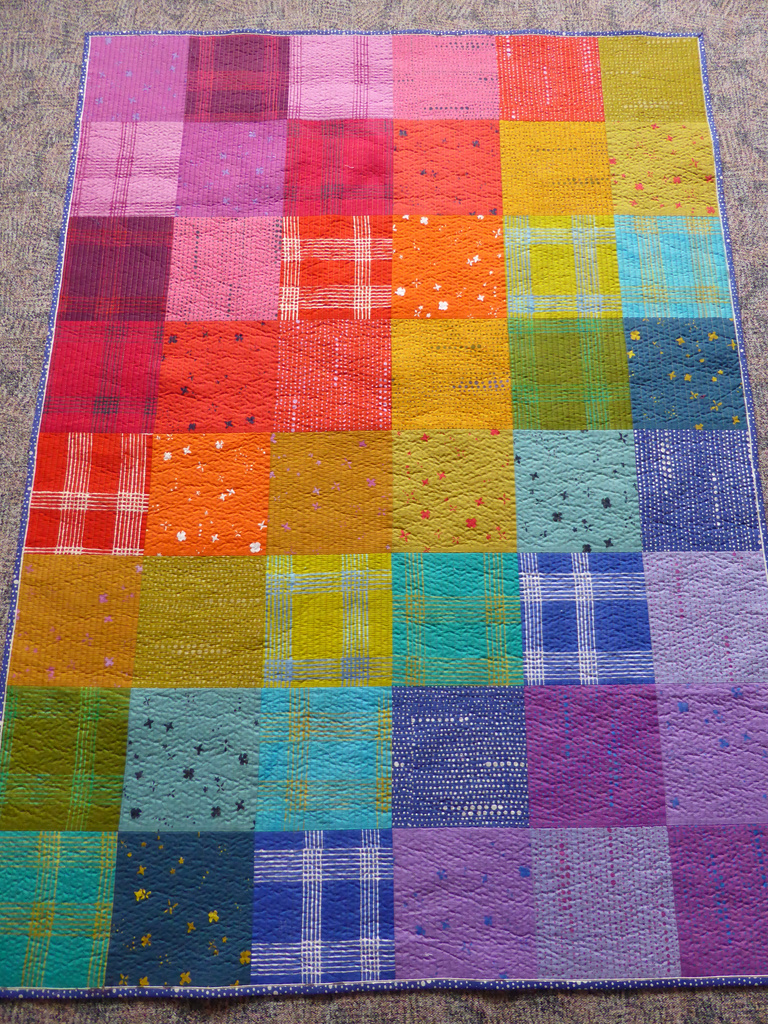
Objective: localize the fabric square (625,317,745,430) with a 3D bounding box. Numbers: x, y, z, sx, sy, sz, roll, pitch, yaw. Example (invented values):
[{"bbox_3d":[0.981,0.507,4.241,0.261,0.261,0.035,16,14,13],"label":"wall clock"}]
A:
[{"bbox_3d":[0.527,-0.242,1.300,0.195,0.010,0.213,0,75,1],"label":"fabric square"}]

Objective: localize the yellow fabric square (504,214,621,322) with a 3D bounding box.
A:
[{"bbox_3d":[0.369,-0.507,1.535,0.234,0.010,0.242,0,76,1],"label":"yellow fabric square"}]

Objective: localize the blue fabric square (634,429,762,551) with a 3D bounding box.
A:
[{"bbox_3d":[0.600,-0.042,1.422,0.224,0.012,0.241,0,75,0],"label":"blue fabric square"}]

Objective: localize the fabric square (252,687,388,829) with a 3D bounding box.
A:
[{"bbox_3d":[-0.097,0.406,1.223,0.221,0.012,0.225,0,76,0],"label":"fabric square"}]

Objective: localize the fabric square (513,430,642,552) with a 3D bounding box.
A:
[{"bbox_3d":[0.369,-0.041,1.415,0.233,0.010,0.242,0,76,1],"label":"fabric square"}]

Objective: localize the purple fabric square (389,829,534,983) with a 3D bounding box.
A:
[{"bbox_3d":[0.134,0.655,1.243,0.235,0.012,0.230,0,75,0],"label":"purple fabric square"}]

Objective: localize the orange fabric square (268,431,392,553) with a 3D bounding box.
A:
[{"bbox_3d":[-0.102,-0.037,1.425,0.235,0.012,0.245,0,75,0],"label":"orange fabric square"}]

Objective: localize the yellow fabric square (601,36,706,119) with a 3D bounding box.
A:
[{"bbox_3d":[0.604,-0.971,1.665,0.227,0.012,0.234,0,75,0],"label":"yellow fabric square"}]

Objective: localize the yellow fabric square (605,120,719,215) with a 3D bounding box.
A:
[{"bbox_3d":[0.565,-0.699,1.501,0.217,0.012,0.224,0,76,0],"label":"yellow fabric square"}]

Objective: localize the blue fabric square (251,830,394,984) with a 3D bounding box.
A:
[{"bbox_3d":[-0.101,0.657,1.241,0.235,0.010,0.234,0,76,1],"label":"blue fabric square"}]

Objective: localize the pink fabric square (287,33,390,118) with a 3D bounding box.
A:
[{"bbox_3d":[-0.097,-0.974,1.663,0.234,0.010,0.234,0,76,1],"label":"pink fabric square"}]

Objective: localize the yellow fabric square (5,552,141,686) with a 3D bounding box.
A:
[{"bbox_3d":[-0.562,0.201,1.366,0.229,0.010,0.243,0,76,1],"label":"yellow fabric square"}]

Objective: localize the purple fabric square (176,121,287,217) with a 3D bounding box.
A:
[{"bbox_3d":[-0.307,-0.699,1.502,0.217,0.012,0.226,0,76,0],"label":"purple fabric square"}]

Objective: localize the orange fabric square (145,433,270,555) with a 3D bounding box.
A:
[{"bbox_3d":[-0.314,-0.036,1.335,0.220,0.012,0.227,0,76,0],"label":"orange fabric square"}]

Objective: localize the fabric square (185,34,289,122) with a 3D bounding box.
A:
[{"bbox_3d":[-0.308,-0.913,1.556,0.217,0.012,0.220,0,76,0],"label":"fabric square"}]

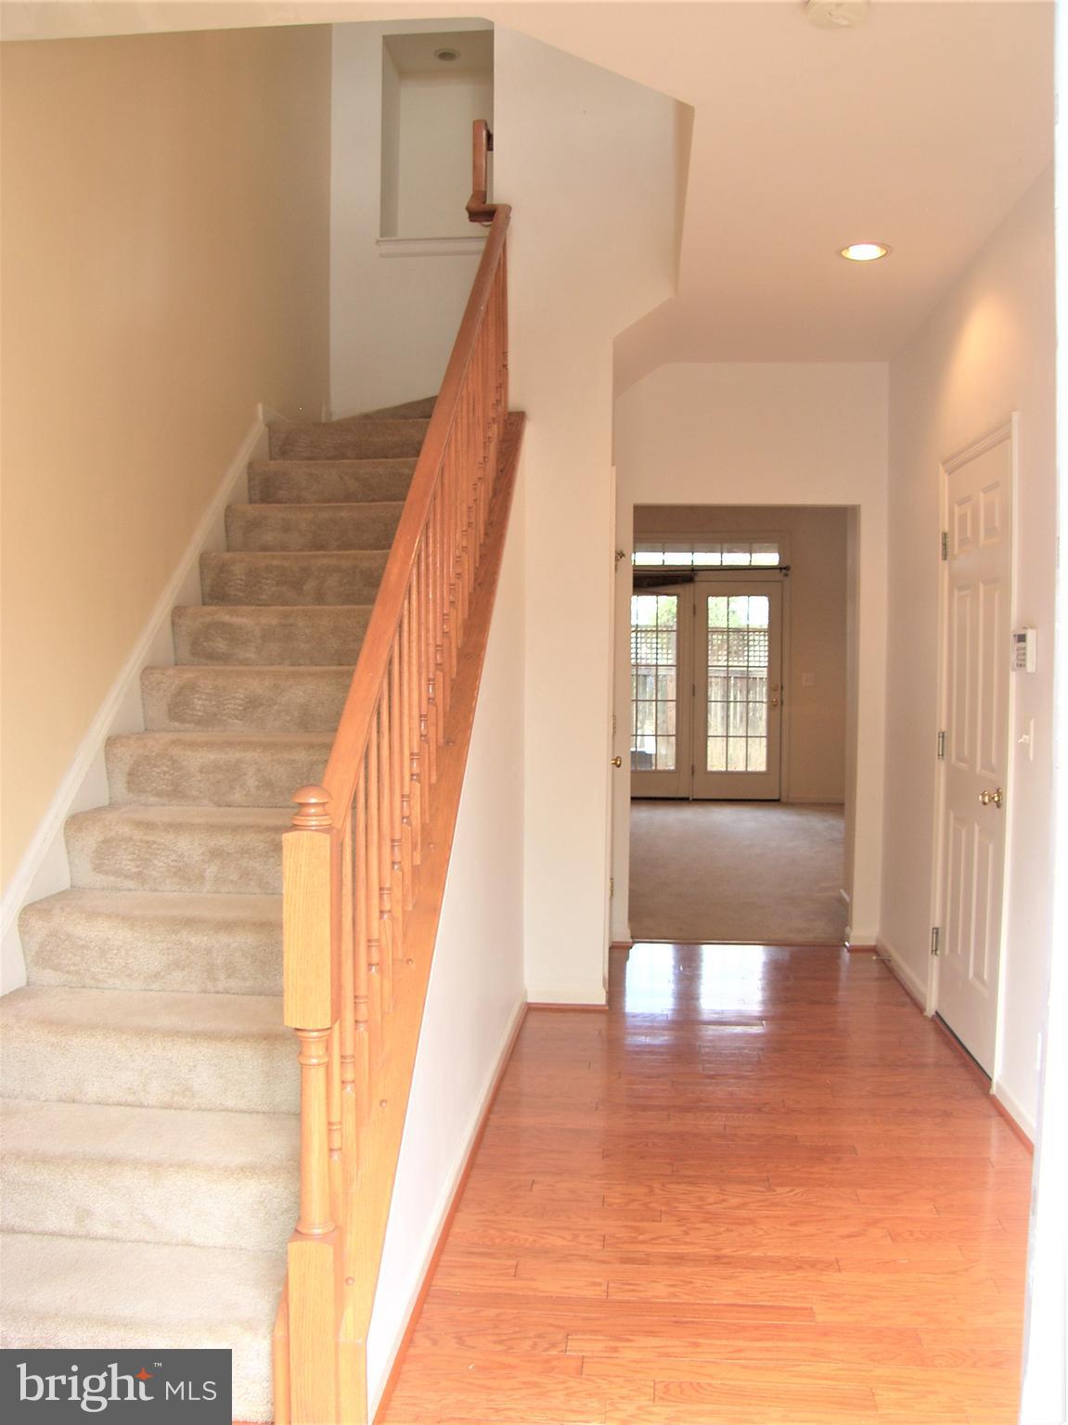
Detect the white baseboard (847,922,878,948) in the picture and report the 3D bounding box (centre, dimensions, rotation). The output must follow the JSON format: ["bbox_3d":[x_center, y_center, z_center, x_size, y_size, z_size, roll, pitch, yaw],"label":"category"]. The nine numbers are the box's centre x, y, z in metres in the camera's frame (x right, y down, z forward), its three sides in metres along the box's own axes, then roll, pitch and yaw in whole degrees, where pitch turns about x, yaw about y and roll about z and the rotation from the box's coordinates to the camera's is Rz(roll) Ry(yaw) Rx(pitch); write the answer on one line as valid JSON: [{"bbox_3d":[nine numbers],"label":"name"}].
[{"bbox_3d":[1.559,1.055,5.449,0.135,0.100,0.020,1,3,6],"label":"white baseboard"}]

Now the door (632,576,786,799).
[{"bbox_3d":[1.484,-0.211,10.829,1.670,2.080,0.100,1,3,6],"label":"door"}]

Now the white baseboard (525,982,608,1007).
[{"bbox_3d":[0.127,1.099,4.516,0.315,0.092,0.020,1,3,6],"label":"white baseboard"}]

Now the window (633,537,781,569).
[{"bbox_3d":[1.488,-1.489,10.763,1.640,0.280,0.080,1,3,6],"label":"window"}]

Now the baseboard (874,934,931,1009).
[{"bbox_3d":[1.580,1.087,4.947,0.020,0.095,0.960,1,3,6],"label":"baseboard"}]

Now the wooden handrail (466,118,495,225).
[{"bbox_3d":[-0.203,-2.081,4.414,0.110,0.390,0.140,1,3,6],"label":"wooden handrail"}]

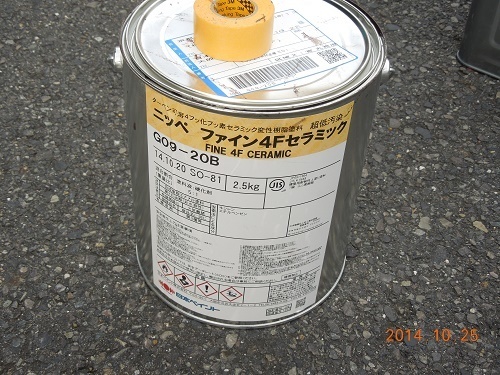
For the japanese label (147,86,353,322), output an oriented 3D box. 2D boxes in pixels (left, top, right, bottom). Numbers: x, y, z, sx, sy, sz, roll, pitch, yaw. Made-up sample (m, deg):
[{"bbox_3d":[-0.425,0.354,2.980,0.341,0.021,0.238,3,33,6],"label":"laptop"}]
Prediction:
[{"bbox_3d":[-0.006,0.021,0.446,0.120,0.182,0.026,4,43,1],"label":"japanese label"}]

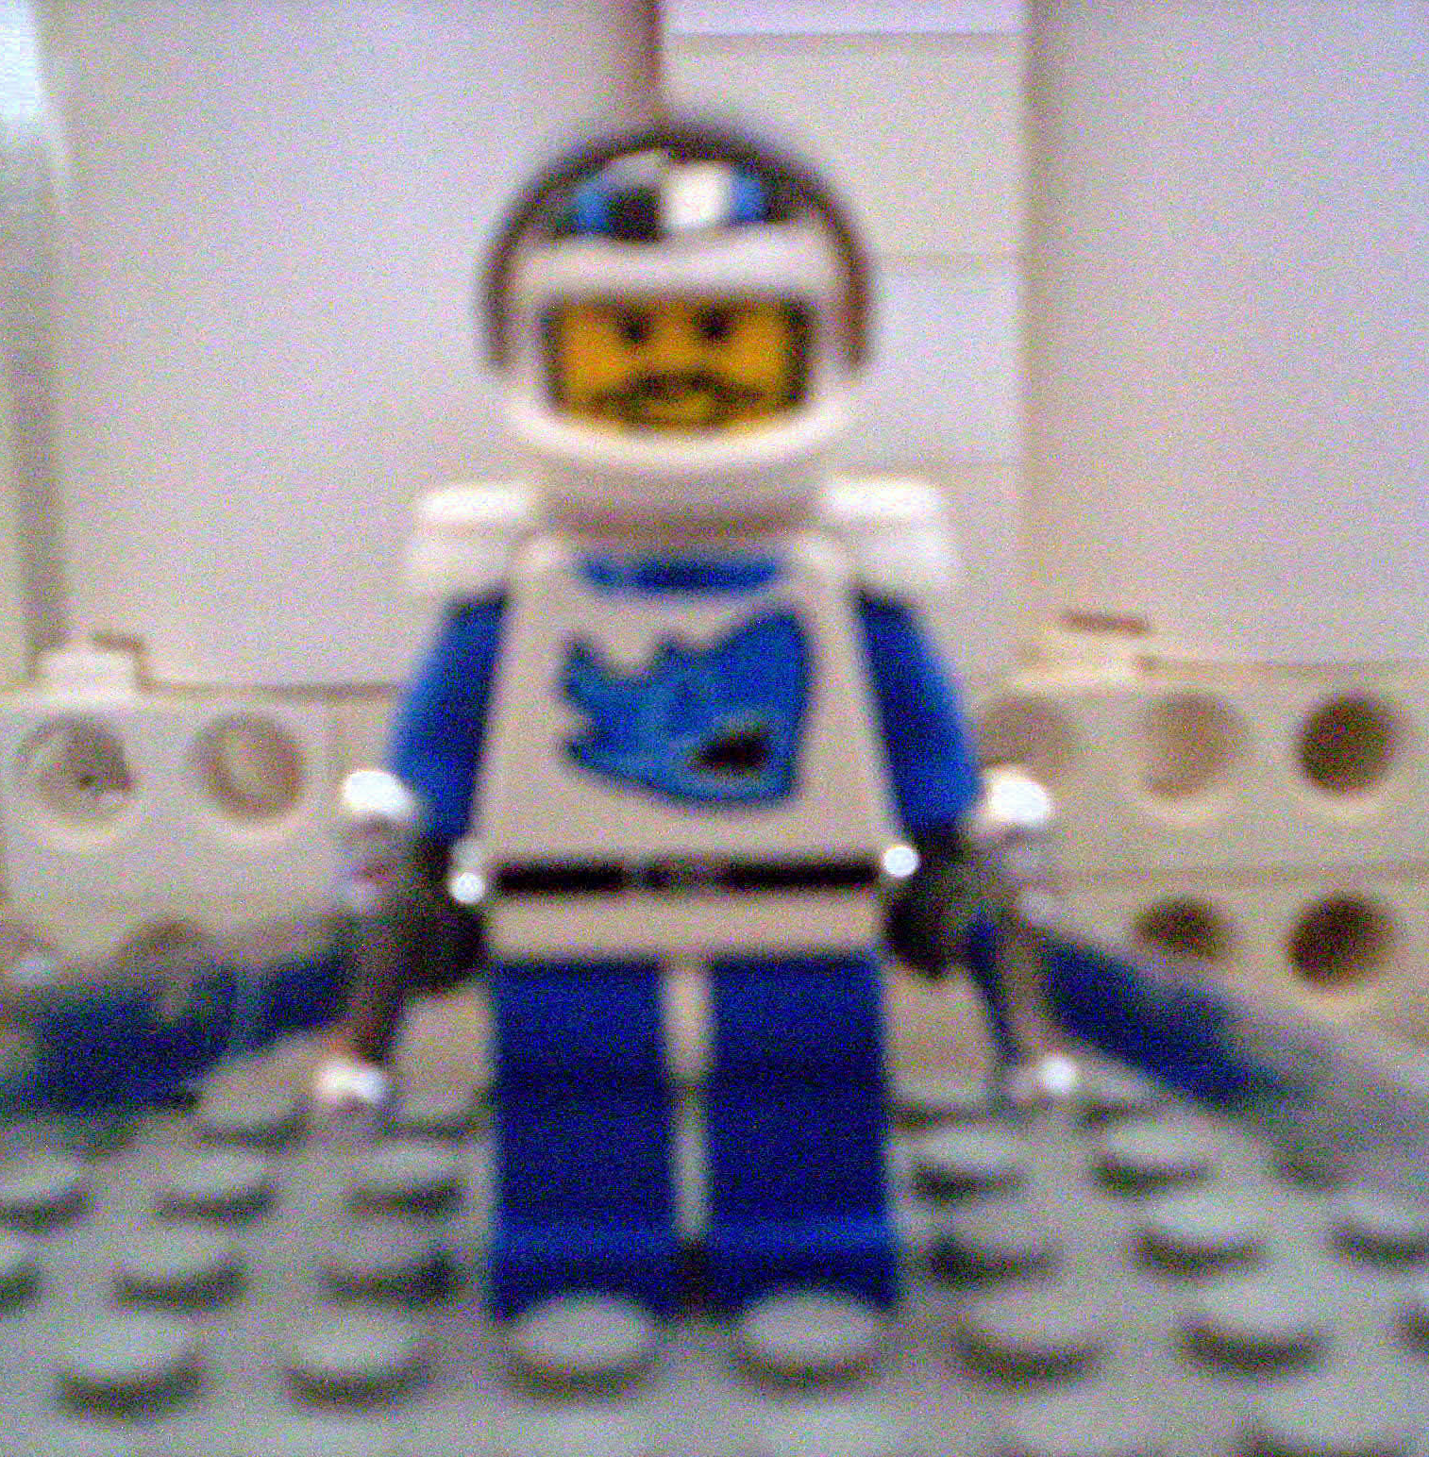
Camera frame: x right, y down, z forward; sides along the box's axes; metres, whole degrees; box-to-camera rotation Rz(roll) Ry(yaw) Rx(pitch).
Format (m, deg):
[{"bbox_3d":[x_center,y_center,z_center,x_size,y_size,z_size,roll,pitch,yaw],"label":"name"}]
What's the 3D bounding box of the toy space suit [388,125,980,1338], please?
[{"bbox_3d":[-0.002,0.000,0.079,0.025,0.044,0.014,-2,14,-2],"label":"toy space suit"}]

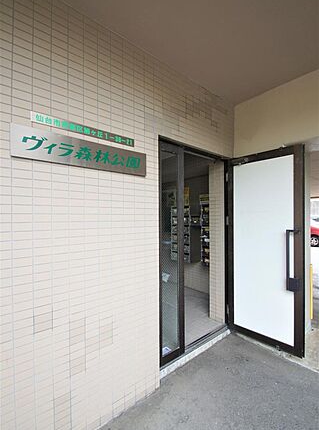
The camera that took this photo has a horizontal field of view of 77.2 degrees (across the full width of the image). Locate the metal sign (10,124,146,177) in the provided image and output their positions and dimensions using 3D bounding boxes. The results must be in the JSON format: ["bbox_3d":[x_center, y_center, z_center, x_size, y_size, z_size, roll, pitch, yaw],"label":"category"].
[{"bbox_3d":[-0.477,-0.417,1.382,0.900,0.185,0.025,0,0,-38],"label":"metal sign"}]

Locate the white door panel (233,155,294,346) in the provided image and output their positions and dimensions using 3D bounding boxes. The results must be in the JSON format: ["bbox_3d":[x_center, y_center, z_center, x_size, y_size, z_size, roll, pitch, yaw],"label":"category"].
[{"bbox_3d":[1.134,0.361,2.210,0.619,1.931,0.025,0,0,42],"label":"white door panel"}]

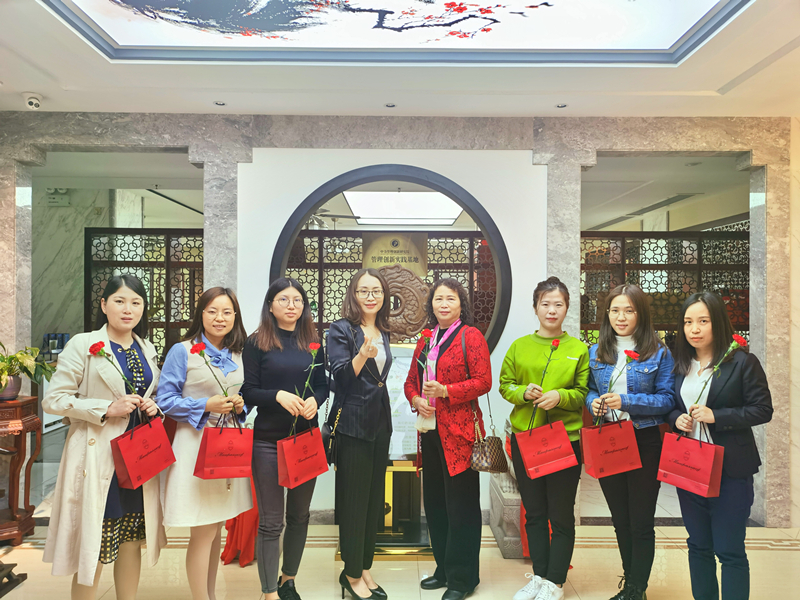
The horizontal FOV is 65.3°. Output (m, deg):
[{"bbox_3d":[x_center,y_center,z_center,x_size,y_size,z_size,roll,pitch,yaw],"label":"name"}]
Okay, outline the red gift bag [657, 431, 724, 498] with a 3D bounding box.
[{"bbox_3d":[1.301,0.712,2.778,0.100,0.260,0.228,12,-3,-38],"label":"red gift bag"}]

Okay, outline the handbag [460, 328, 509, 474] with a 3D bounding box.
[{"bbox_3d":[0.449,0.518,3.280,0.160,0.740,0.240,0,0,28],"label":"handbag"}]

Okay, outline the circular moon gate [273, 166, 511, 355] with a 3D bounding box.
[{"bbox_3d":[-0.058,-0.098,4.270,1.625,1.625,0.200,0,0,0],"label":"circular moon gate"}]

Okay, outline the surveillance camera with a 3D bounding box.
[{"bbox_3d":[-2.280,-1.221,3.876,0.120,0.090,0.120,0,0,-37],"label":"surveillance camera"}]

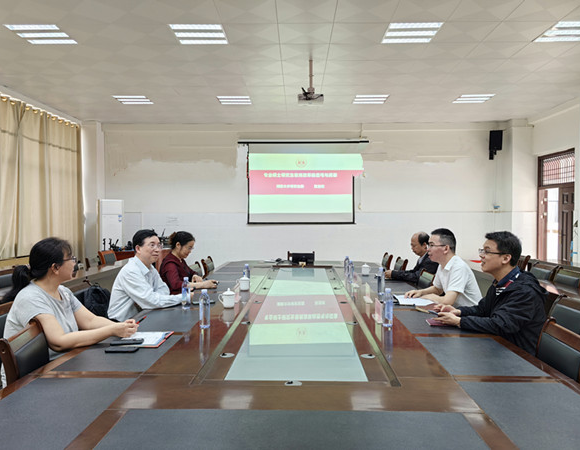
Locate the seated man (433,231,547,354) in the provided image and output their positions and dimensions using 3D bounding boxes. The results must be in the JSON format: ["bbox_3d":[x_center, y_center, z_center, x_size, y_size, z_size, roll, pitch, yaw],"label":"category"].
[{"bbox_3d":[1.174,0.694,2.696,0.680,1.310,0.520,0,1,6],"label":"seated man"}]

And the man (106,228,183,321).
[{"bbox_3d":[-1.030,0.699,3.540,0.680,1.320,0.530,0,1,18],"label":"man"}]

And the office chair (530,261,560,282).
[{"bbox_3d":[2.770,0.886,5.430,0.560,0.880,0.550,0,1,2],"label":"office chair"}]

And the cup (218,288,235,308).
[{"bbox_3d":[-0.466,0.539,3.450,0.123,0.136,0.090,0,1,2],"label":"cup"}]

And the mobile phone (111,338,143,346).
[{"bbox_3d":[-0.845,0.615,2.455,0.160,0.010,0.077,0,1,-9],"label":"mobile phone"}]

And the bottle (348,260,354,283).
[{"bbox_3d":[0.633,0.469,4.800,0.064,0.228,0.064,0,1,2],"label":"bottle"}]

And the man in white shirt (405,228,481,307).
[{"bbox_3d":[1.126,0.683,3.357,0.640,1.310,0.500,0,1,5],"label":"man in white shirt"}]

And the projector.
[{"bbox_3d":[0.281,-1.652,6.198,0.335,0.090,0.270,0,1,2],"label":"projector"}]

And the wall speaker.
[{"bbox_3d":[4.408,-1.801,10.000,0.230,0.400,0.220,0,1,12],"label":"wall speaker"}]

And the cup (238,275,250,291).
[{"bbox_3d":[-0.410,0.523,4.235,0.120,0.138,0.090,0,1,2],"label":"cup"}]

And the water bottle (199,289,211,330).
[{"bbox_3d":[-0.497,0.480,2.721,0.063,0.228,0.063,0,1,2],"label":"water bottle"}]

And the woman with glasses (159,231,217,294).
[{"bbox_3d":[-0.950,0.704,4.460,0.660,1.270,0.500,0,1,12],"label":"woman with glasses"}]

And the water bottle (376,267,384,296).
[{"bbox_3d":[0.776,0.483,4.000,0.064,0.228,0.064,0,1,2],"label":"water bottle"}]

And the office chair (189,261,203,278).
[{"bbox_3d":[-0.883,0.864,5.336,0.540,0.870,0.460,0,1,2],"label":"office chair"}]

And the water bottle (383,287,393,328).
[{"bbox_3d":[0.600,0.504,2.870,0.064,0.228,0.064,0,1,2],"label":"water bottle"}]

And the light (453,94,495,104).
[{"bbox_3d":[3.239,-2.211,8.243,0.600,0.060,0.600,0,1,2],"label":"light"}]

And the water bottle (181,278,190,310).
[{"bbox_3d":[-0.726,0.470,3.252,0.063,0.228,0.063,0,1,2],"label":"water bottle"}]

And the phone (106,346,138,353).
[{"bbox_3d":[-0.799,0.596,2.227,0.152,0.010,0.073,0,1,2],"label":"phone"}]

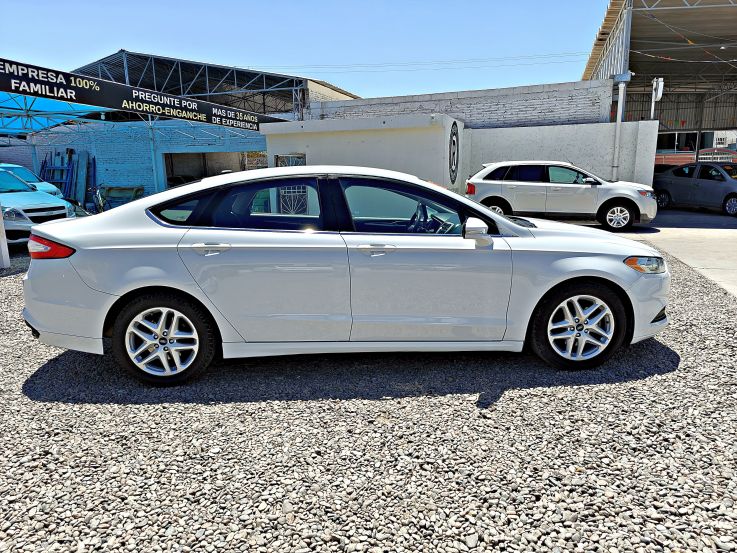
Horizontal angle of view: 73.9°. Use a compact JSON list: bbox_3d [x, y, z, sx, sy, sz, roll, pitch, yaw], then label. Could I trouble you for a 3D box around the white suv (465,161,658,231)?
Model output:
[{"bbox_3d":[4.747,-2.084,12.672,4.680,1.700,1.950,2,11,14],"label":"white suv"}]

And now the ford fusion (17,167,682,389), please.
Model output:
[{"bbox_3d":[-0.040,-0.171,4.108,4.870,1.475,1.880,-1,11,-4],"label":"ford fusion"}]

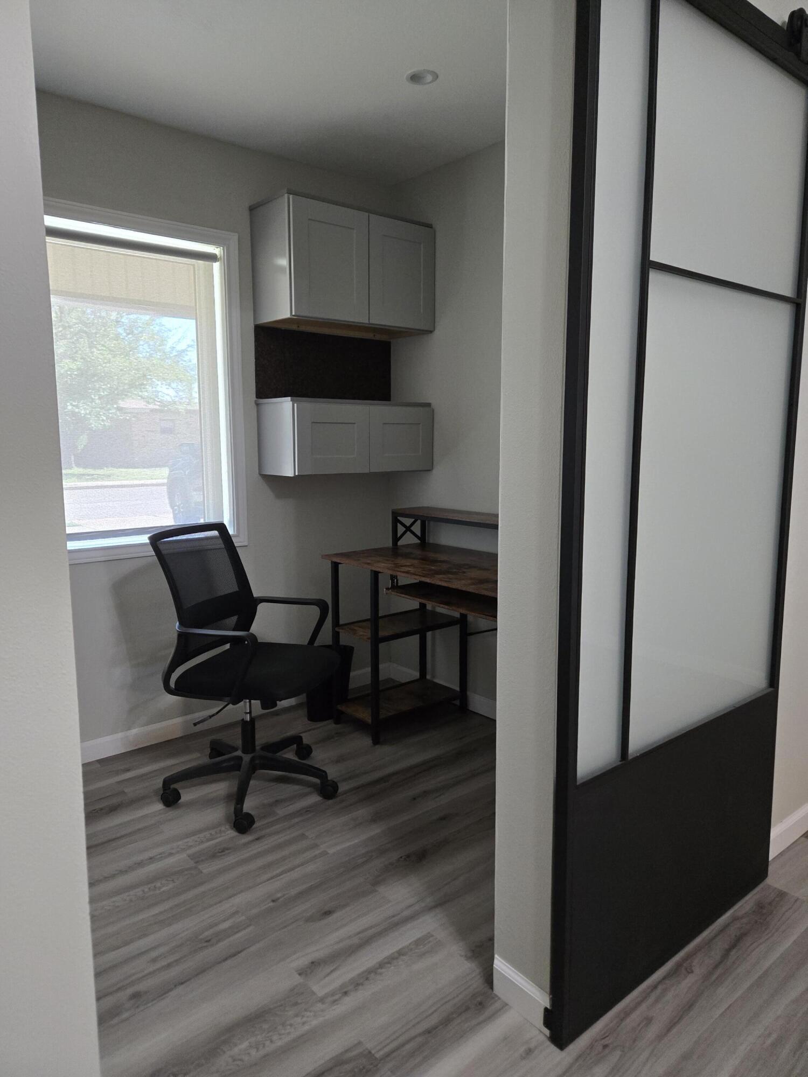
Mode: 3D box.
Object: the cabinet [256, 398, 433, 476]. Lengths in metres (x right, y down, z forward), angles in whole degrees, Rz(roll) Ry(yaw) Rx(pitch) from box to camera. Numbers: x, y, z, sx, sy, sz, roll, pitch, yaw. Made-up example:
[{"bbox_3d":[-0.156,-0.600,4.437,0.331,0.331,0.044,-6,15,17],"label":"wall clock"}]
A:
[{"bbox_3d":[-0.256,-0.459,3.255,0.756,0.314,0.332,-7,10,-39],"label":"cabinet"}]

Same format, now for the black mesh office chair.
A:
[{"bbox_3d":[-0.546,0.440,2.543,0.630,0.955,0.610,4,9,27],"label":"black mesh office chair"}]

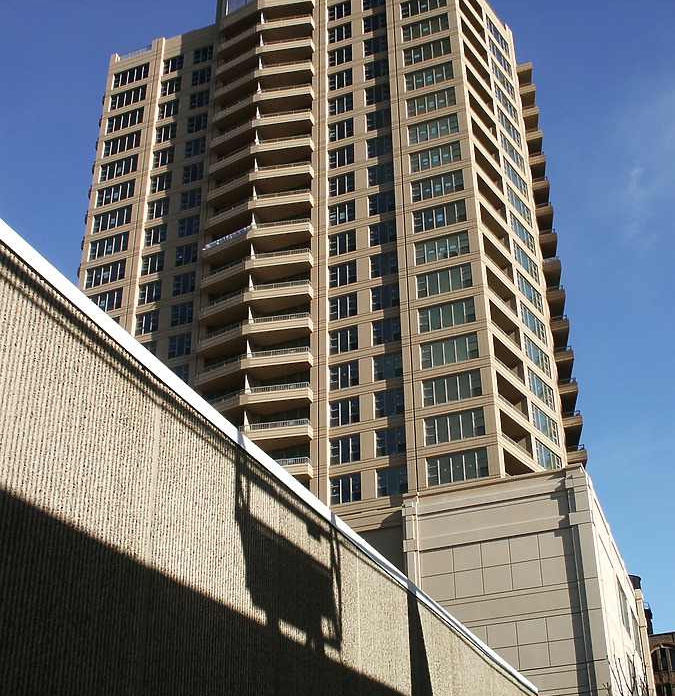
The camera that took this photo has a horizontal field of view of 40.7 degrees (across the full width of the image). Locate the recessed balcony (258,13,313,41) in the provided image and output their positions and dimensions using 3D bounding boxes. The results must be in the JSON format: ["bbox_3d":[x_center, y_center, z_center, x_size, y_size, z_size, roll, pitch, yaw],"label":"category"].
[{"bbox_3d":[-4.678,-30.645,88.079,4.973,1.320,2.150,-6,-29,10],"label":"recessed balcony"}]

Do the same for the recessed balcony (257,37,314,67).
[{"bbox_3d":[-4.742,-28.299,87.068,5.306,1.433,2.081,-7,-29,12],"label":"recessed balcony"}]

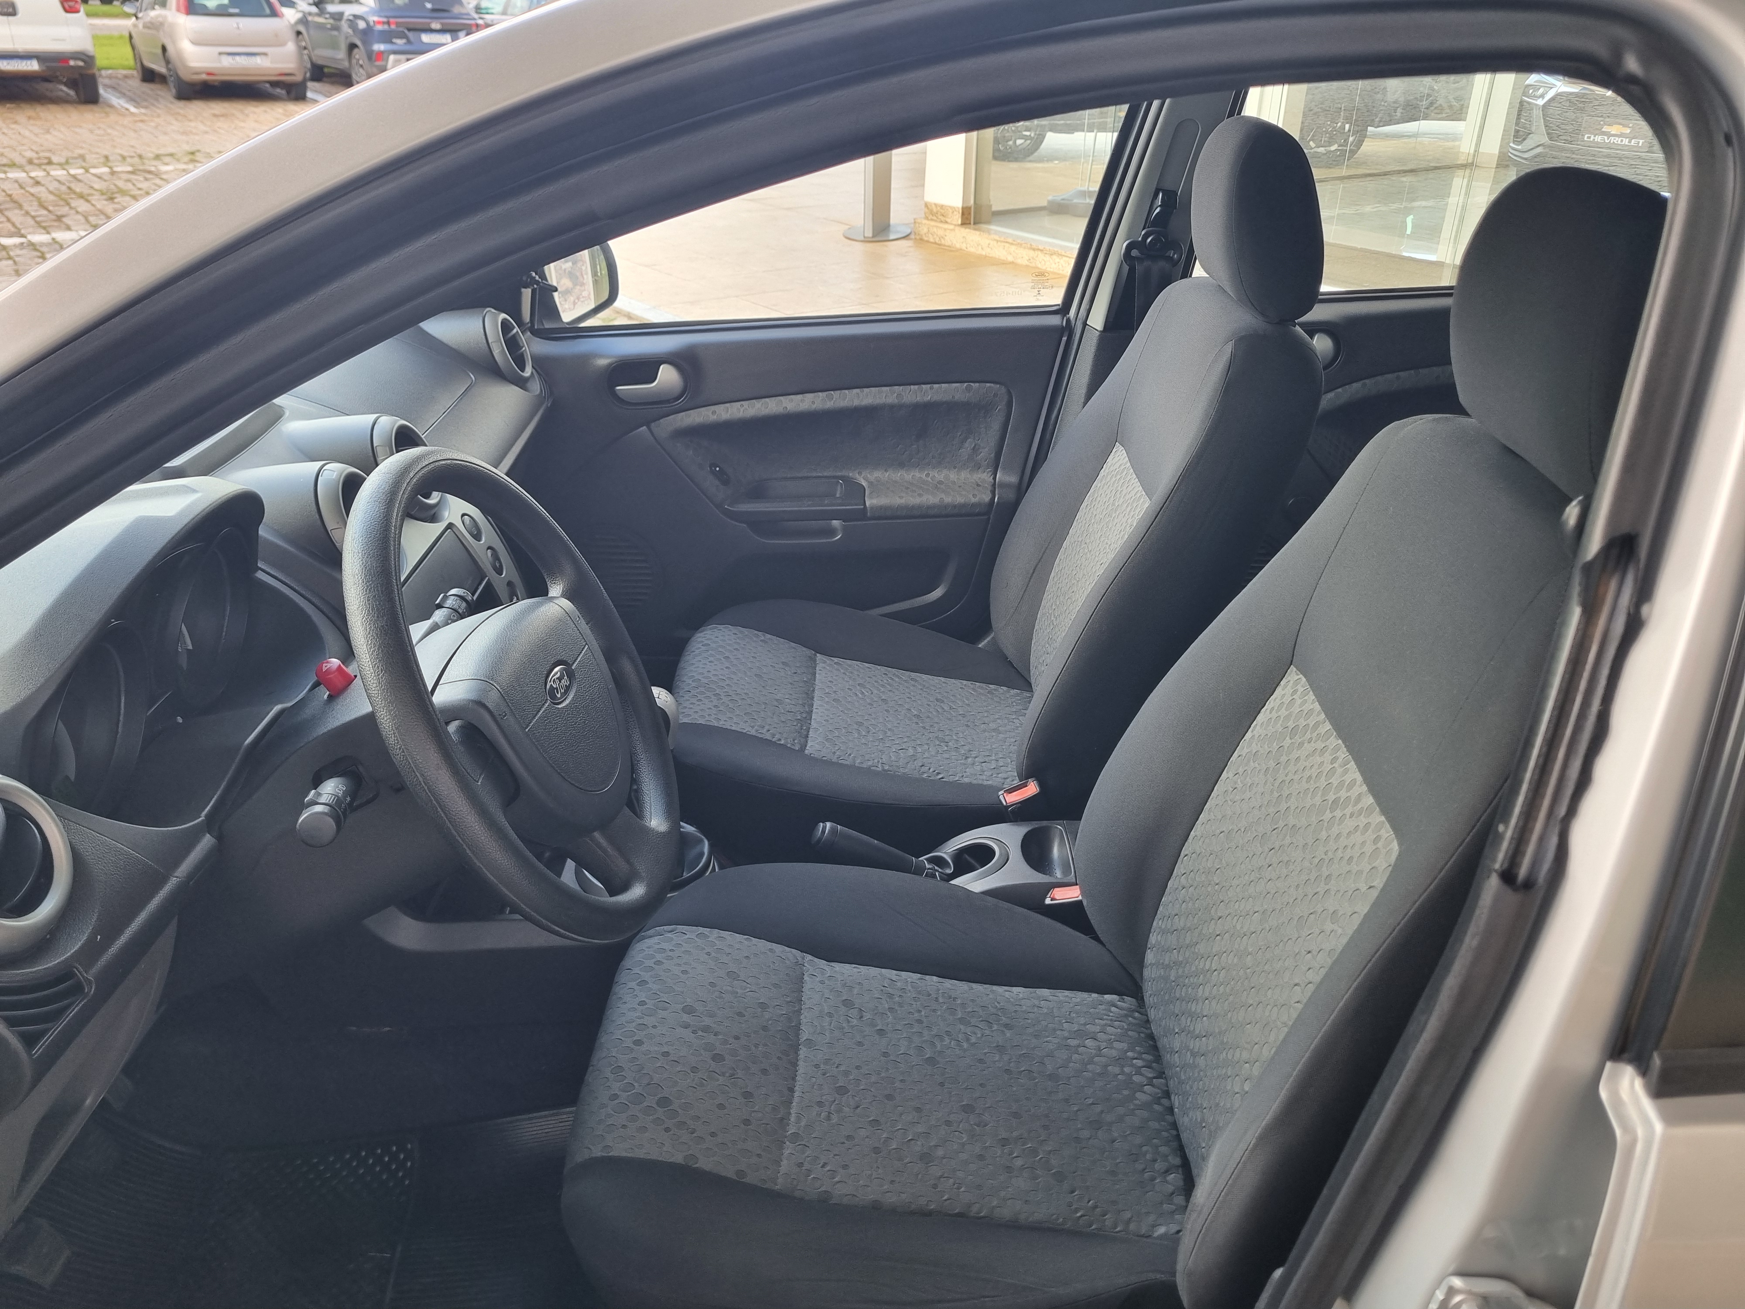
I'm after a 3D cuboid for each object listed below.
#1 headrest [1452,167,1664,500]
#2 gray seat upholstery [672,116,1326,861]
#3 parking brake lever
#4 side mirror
[{"bbox_3d":[0.448,-0.202,0.825,0.120,0.200,0.260,-6,28,4],"label":"headrest"},{"bbox_3d":[0.110,-0.147,1.643,0.770,0.985,0.510,1,28,0],"label":"gray seat upholstery"},{"bbox_3d":[0.011,0.217,1.448,0.175,0.045,0.038,15,28,-7],"label":"parking brake lever"},{"bbox_3d":[-0.479,-0.577,2.010,0.110,0.145,0.200,7,29,11],"label":"side mirror"}]

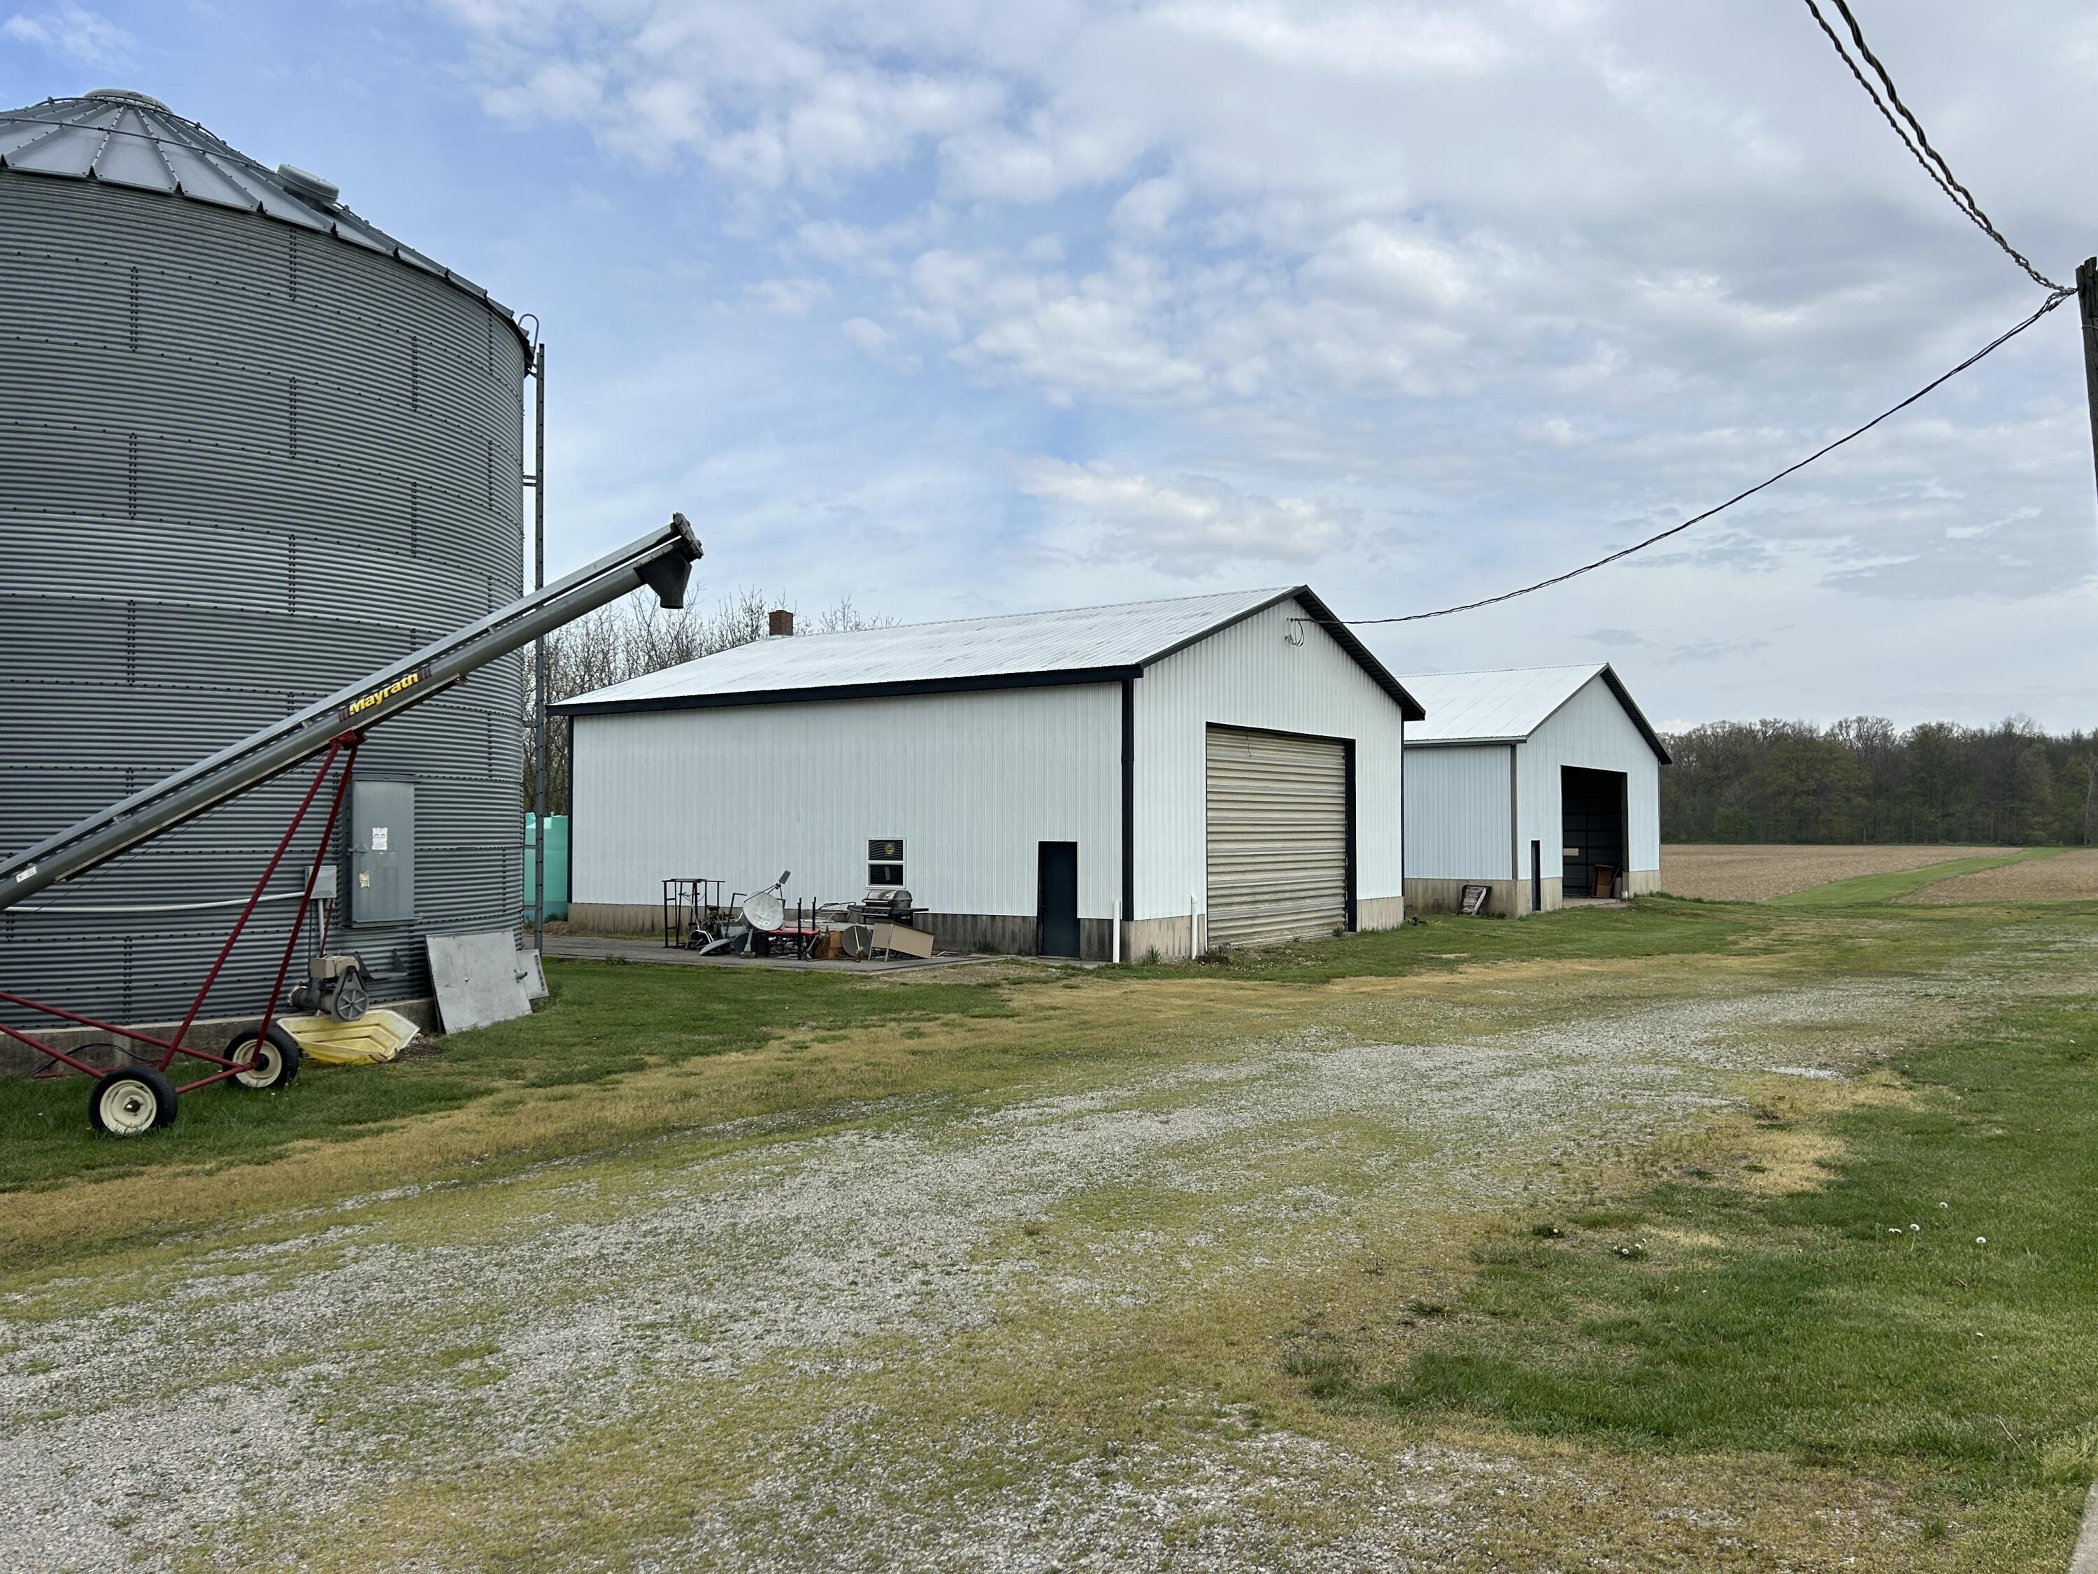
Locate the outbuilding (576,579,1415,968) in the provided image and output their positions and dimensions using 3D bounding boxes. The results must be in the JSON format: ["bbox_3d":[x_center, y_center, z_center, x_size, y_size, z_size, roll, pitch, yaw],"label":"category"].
[{"bbox_3d":[-1.174,-0.334,35.972,15.491,7.174,12.773,-1,-2,35],"label":"outbuilding"}]

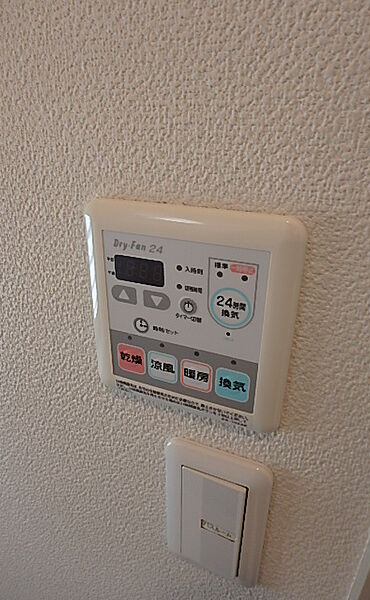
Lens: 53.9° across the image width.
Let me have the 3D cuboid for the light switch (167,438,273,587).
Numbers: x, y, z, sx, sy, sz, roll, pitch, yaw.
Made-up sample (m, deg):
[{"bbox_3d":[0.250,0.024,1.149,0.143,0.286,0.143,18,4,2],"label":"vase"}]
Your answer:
[{"bbox_3d":[0.019,0.149,0.249,0.070,0.120,0.009,10,26,20],"label":"light switch"}]

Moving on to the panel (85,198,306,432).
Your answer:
[{"bbox_3d":[-0.002,0.012,0.196,0.115,0.122,0.011,10,26,20],"label":"panel"}]

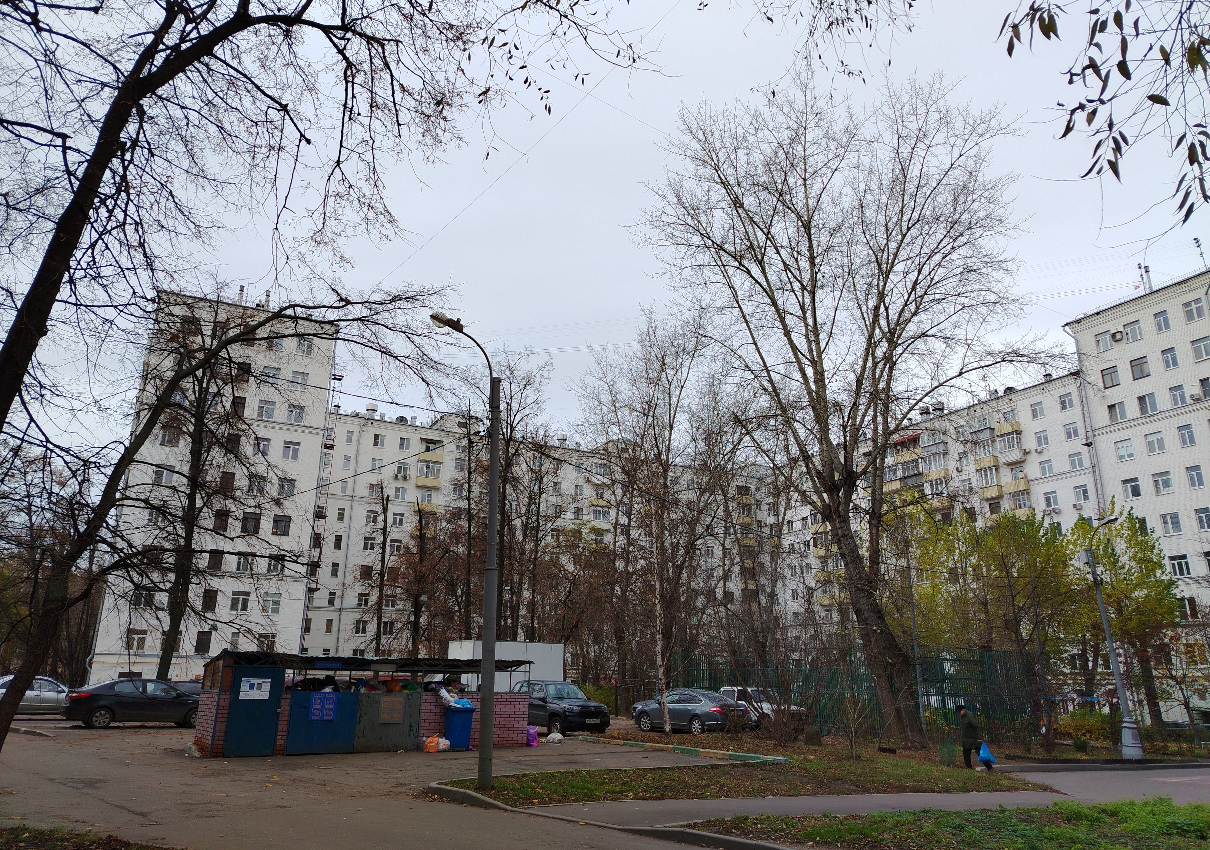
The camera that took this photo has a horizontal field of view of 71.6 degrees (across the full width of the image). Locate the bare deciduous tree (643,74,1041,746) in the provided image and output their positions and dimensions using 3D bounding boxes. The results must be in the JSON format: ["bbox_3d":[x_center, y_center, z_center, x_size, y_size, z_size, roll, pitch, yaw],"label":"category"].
[{"bbox_3d":[8.721,-1.727,31.500,14.350,25.700,12.500,0,-18,0],"label":"bare deciduous tree"}]

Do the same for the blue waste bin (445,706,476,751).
[{"bbox_3d":[-3.473,7.329,20.297,0.580,1.030,0.700,8,-19,-24],"label":"blue waste bin"}]

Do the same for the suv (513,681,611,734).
[{"bbox_3d":[-1.560,9.162,27.305,1.770,1.660,4.100,12,-21,-31],"label":"suv"}]

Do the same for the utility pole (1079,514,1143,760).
[{"bbox_3d":[15.430,6.318,25.458,1.200,7.310,0.650,-14,-22,38],"label":"utility pole"}]

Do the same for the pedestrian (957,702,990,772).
[{"bbox_3d":[9.319,7.877,21.134,0.750,1.580,0.550,-5,-18,17],"label":"pedestrian"}]

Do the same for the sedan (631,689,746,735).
[{"bbox_3d":[3.029,10.422,30.590,1.795,1.475,4.850,15,-22,-38],"label":"sedan"}]

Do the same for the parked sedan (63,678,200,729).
[{"bbox_3d":[-14.276,8.627,26.075,4.370,1.470,1.700,13,-21,-34],"label":"parked sedan"}]

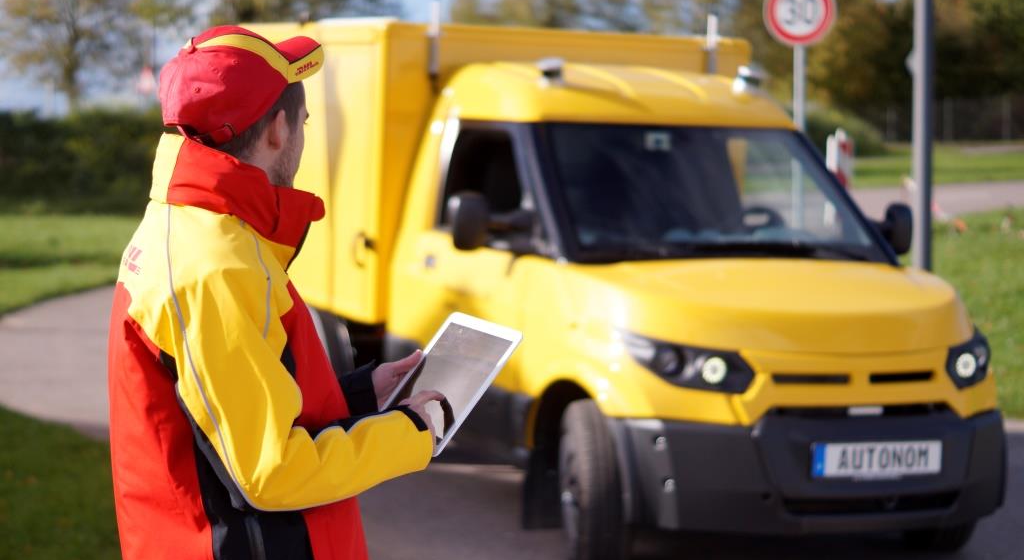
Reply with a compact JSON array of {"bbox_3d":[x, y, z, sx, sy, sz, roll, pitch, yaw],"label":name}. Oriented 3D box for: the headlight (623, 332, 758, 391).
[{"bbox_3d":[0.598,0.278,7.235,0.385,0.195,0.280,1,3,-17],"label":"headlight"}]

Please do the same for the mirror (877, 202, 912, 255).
[{"bbox_3d":[1.571,-0.209,8.733,0.130,0.210,0.090,0,4,-25],"label":"mirror"}]

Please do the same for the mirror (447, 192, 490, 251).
[{"bbox_3d":[-0.160,-0.217,7.919,0.135,0.210,0.100,0,4,-25],"label":"mirror"}]

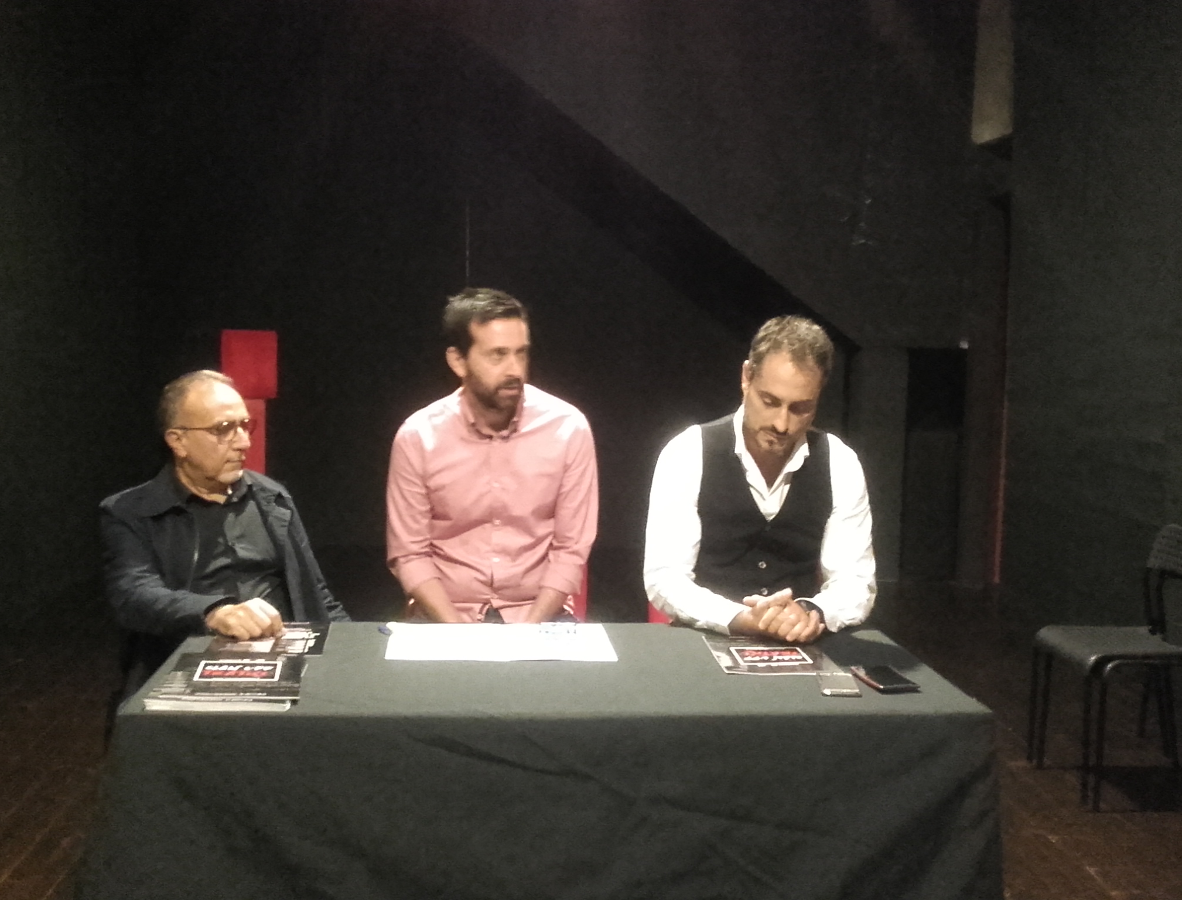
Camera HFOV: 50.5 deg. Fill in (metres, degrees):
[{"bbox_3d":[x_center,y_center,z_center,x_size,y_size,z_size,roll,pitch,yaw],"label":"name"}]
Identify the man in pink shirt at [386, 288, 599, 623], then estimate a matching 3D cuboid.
[{"bbox_3d":[-0.209,0.383,2.439,0.470,1.410,0.750,1,4,-4],"label":"man in pink shirt"}]

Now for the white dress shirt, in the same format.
[{"bbox_3d":[0.331,0.183,2.556,0.490,0.500,0.380,2,4,3],"label":"white dress shirt"}]

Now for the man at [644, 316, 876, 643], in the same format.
[{"bbox_3d":[0.325,0.426,2.441,0.500,1.360,0.780,2,4,2],"label":"man"}]

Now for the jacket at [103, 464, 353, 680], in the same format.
[{"bbox_3d":[-0.742,0.298,2.465,0.510,0.580,0.440,-2,5,-40],"label":"jacket"}]

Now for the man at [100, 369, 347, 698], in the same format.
[{"bbox_3d":[-0.641,0.467,2.375,0.560,1.230,0.820,-2,5,-40],"label":"man"}]

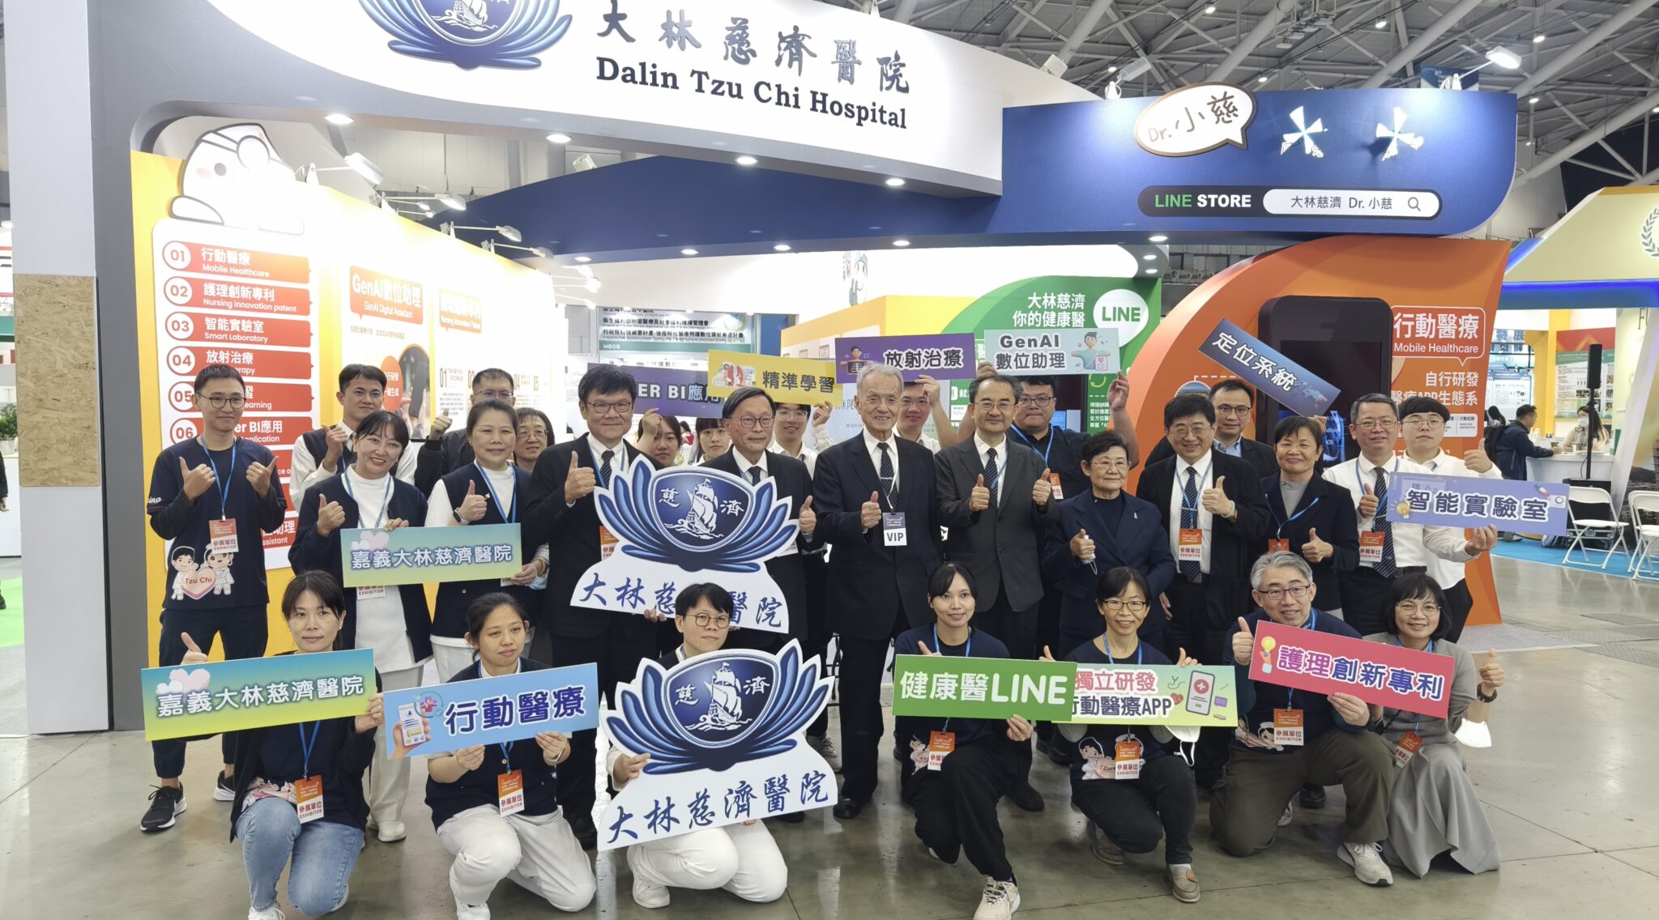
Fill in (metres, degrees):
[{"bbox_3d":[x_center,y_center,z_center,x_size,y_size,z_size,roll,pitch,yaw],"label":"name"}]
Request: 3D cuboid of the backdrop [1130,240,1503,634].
[{"bbox_3d":[3.485,-0.257,8.200,2.850,2.830,0.700,0,2,-6],"label":"backdrop"}]

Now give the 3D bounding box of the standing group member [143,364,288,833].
[{"bbox_3d":[-2.340,0.488,4.250,0.520,1.720,0.420,-1,3,-25],"label":"standing group member"}]

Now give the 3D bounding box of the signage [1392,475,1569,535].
[{"bbox_3d":[2.600,0.178,4.420,0.620,0.200,0.020,4,0,25],"label":"signage"}]

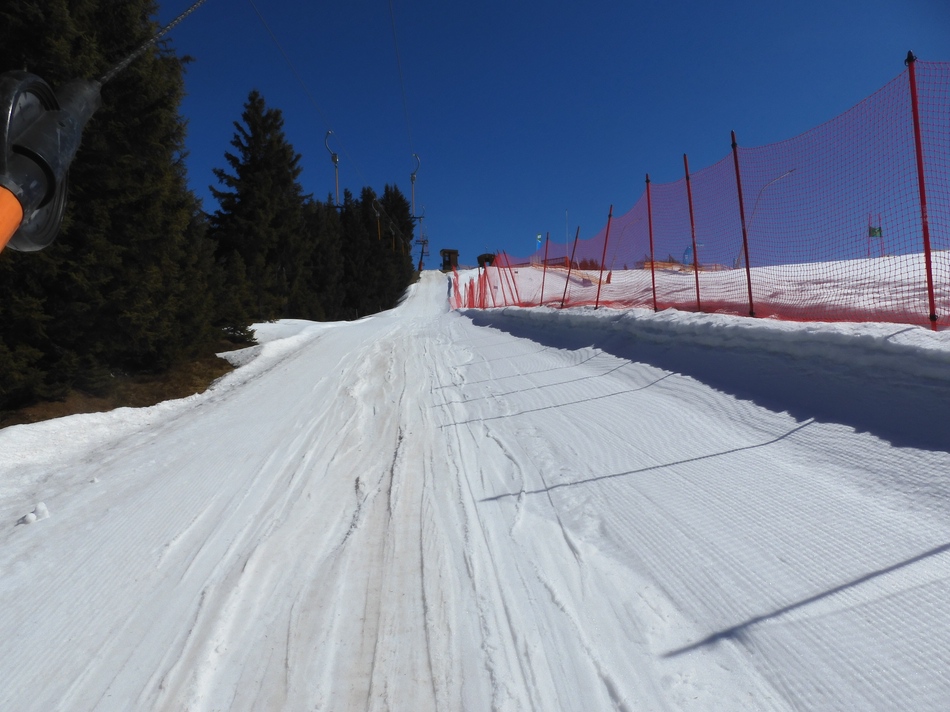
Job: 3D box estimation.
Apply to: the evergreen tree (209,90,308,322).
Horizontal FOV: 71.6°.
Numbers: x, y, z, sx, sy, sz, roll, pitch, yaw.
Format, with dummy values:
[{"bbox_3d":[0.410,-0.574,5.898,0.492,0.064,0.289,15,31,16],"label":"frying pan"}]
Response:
[{"bbox_3d":[-9.534,-6.540,29.000,4.500,10.400,4.500,-1,-2,0],"label":"evergreen tree"}]

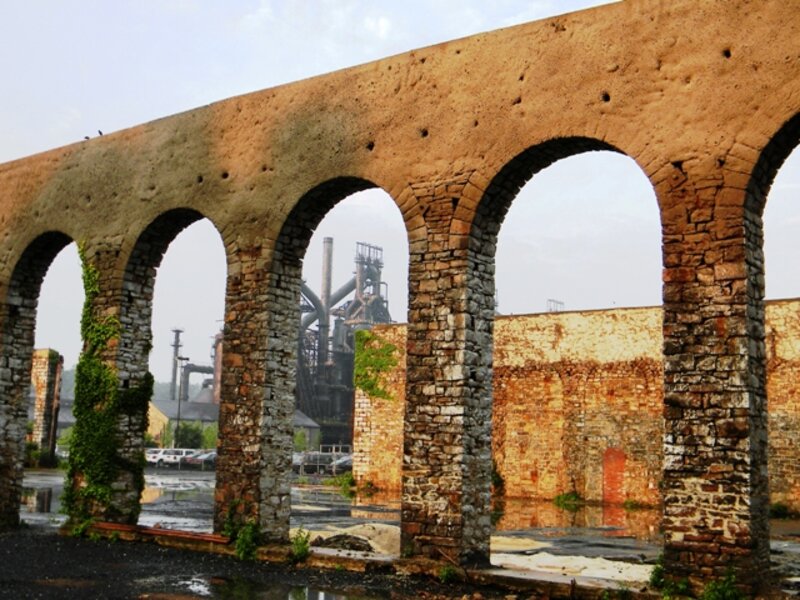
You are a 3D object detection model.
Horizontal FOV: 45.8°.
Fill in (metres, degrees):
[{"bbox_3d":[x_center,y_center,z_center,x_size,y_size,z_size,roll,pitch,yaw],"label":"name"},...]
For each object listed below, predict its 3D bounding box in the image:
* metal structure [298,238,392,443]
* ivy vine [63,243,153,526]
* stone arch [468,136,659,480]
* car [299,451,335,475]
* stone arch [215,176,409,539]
[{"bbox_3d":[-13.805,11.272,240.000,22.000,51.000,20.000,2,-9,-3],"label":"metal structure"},{"bbox_3d":[-5.872,1.738,19.332,1.248,5.492,0.949,-5,-11,35],"label":"ivy vine"},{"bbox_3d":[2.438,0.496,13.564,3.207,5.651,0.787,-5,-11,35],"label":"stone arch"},{"bbox_3d":[-6.419,13.160,76.500,1.900,1.750,4.700,-5,-11,35],"label":"car"},{"bbox_3d":[-1.309,1.049,16.201,4.050,6.142,0.787,-5,-11,35],"label":"stone arch"}]

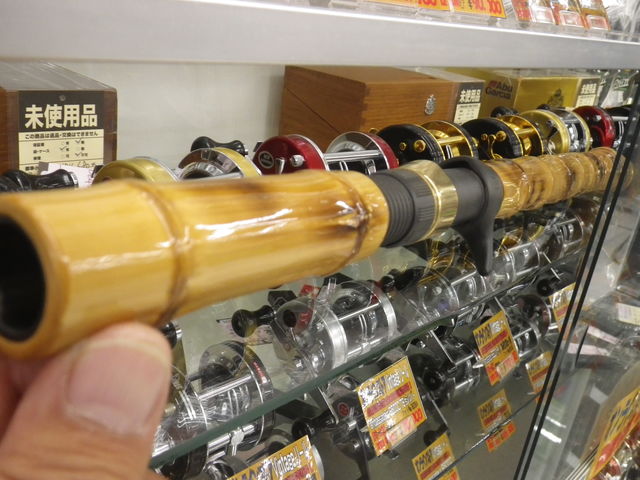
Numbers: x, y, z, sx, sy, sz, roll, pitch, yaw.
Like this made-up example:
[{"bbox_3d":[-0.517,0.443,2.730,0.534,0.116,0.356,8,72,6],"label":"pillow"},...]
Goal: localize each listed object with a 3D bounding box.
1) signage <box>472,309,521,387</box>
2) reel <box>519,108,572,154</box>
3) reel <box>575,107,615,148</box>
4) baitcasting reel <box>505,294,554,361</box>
[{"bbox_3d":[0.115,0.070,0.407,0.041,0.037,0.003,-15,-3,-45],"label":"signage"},{"bbox_3d":[0.184,-0.075,0.505,0.058,0.058,0.077,26,28,37],"label":"reel"},{"bbox_3d":[0.260,-0.097,0.596,0.058,0.058,0.080,26,28,37],"label":"reel"},{"bbox_3d":[0.220,0.089,0.658,0.056,0.056,0.076,26,28,37],"label":"baitcasting reel"}]

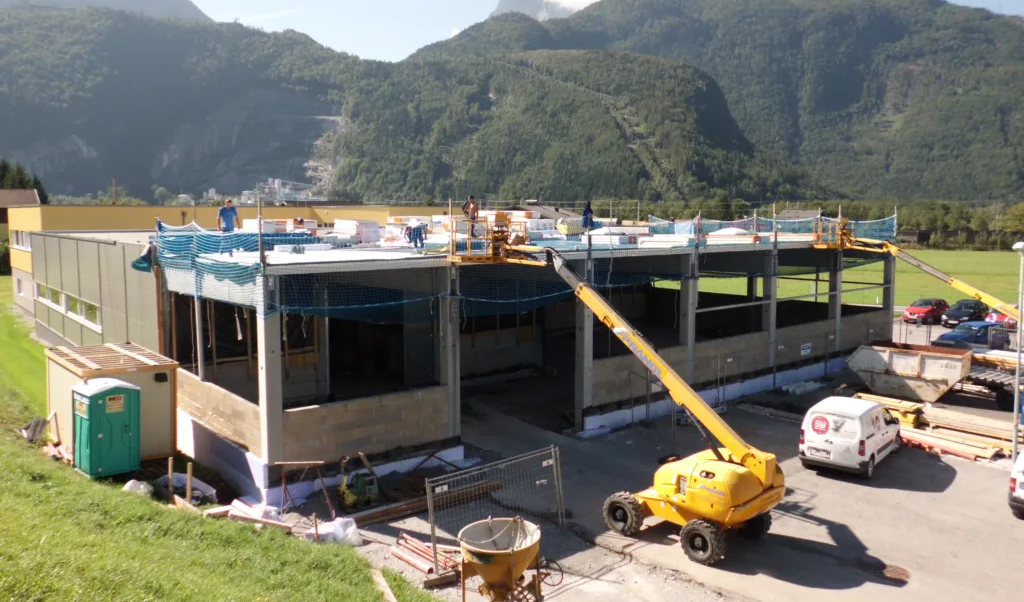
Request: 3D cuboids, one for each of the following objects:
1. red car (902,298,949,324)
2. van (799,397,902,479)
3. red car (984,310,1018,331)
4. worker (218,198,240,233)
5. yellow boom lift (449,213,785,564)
[{"bbox_3d":[27.100,0.629,50.157,1.710,1.450,4.100,7,10,44],"label":"red car"},{"bbox_3d":[10.162,3.836,22.743,1.820,1.810,4.380,6,9,40],"label":"van"},{"bbox_3d":[30.400,1.010,47.181,1.700,1.450,4.000,6,9,42],"label":"red car"},{"bbox_3d":[-8.491,-2.194,23.004,0.600,1.760,0.380,-3,7,-20],"label":"worker"},{"bbox_3d":[2.361,1.510,19.331,9.600,7.350,2.450,7,10,45],"label":"yellow boom lift"}]

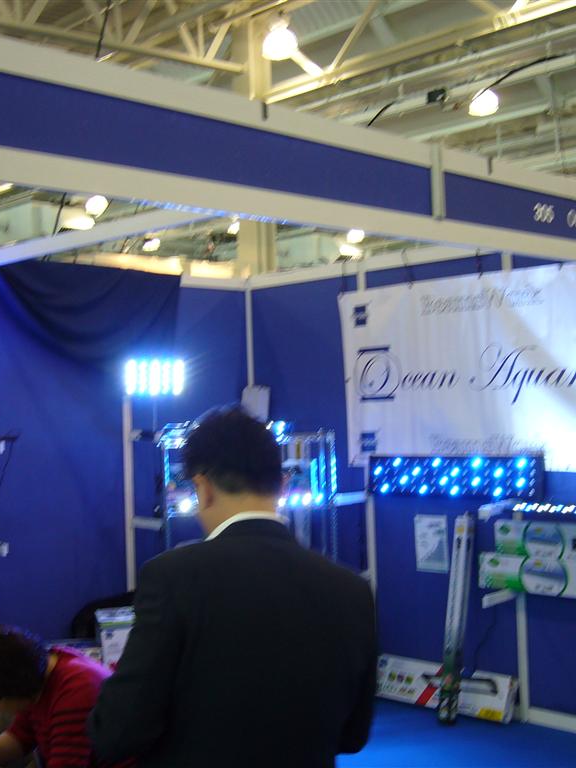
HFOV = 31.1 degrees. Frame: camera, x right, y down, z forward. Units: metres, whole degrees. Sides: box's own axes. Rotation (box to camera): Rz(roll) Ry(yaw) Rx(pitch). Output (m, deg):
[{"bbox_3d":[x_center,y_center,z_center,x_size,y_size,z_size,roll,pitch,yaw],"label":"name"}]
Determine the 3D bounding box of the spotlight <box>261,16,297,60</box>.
[{"bbox_3d":[-0.104,-4.791,14.357,0.480,0.560,0.480,-2,-1,0],"label":"spotlight"}]

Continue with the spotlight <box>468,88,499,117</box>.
[{"bbox_3d":[3.377,-4.862,17.885,0.480,0.480,0.480,-2,-1,0],"label":"spotlight"}]

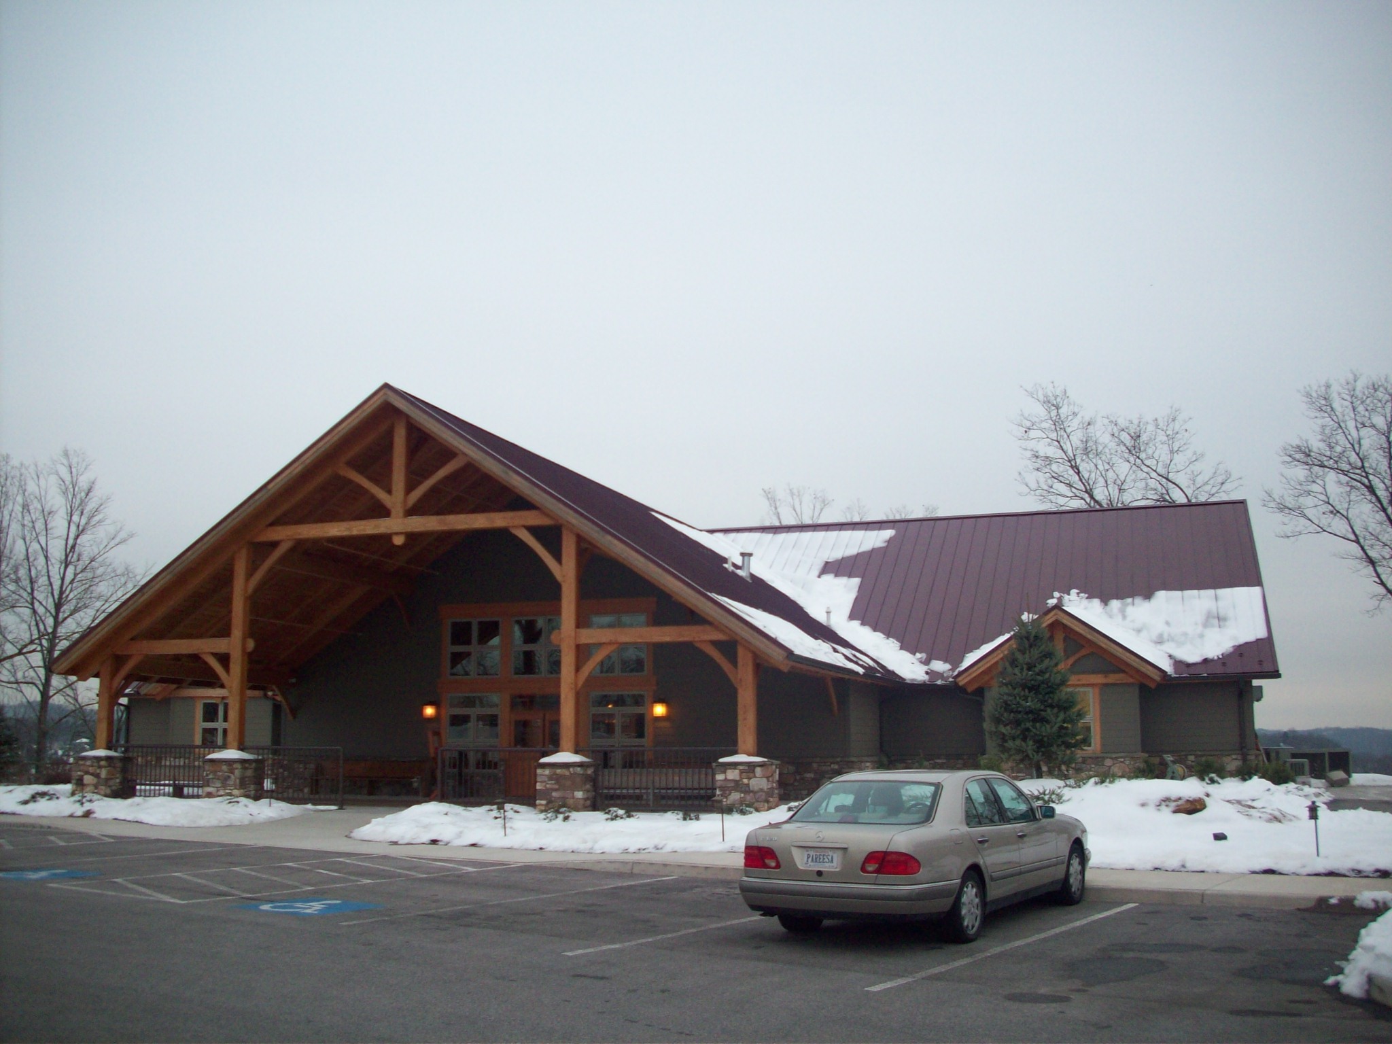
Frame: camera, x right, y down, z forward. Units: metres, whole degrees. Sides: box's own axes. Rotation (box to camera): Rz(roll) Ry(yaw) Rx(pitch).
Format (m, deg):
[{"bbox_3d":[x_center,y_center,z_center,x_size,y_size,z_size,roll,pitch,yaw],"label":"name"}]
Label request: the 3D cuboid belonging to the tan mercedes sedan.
[{"bbox_3d":[2.313,3.102,14.337,1.840,1.440,4.800,-6,-9,32],"label":"tan mercedes sedan"}]

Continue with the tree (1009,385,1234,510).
[{"bbox_3d":[18.216,2.911,60.639,11.000,17.500,10.500,-3,-9,17],"label":"tree"}]

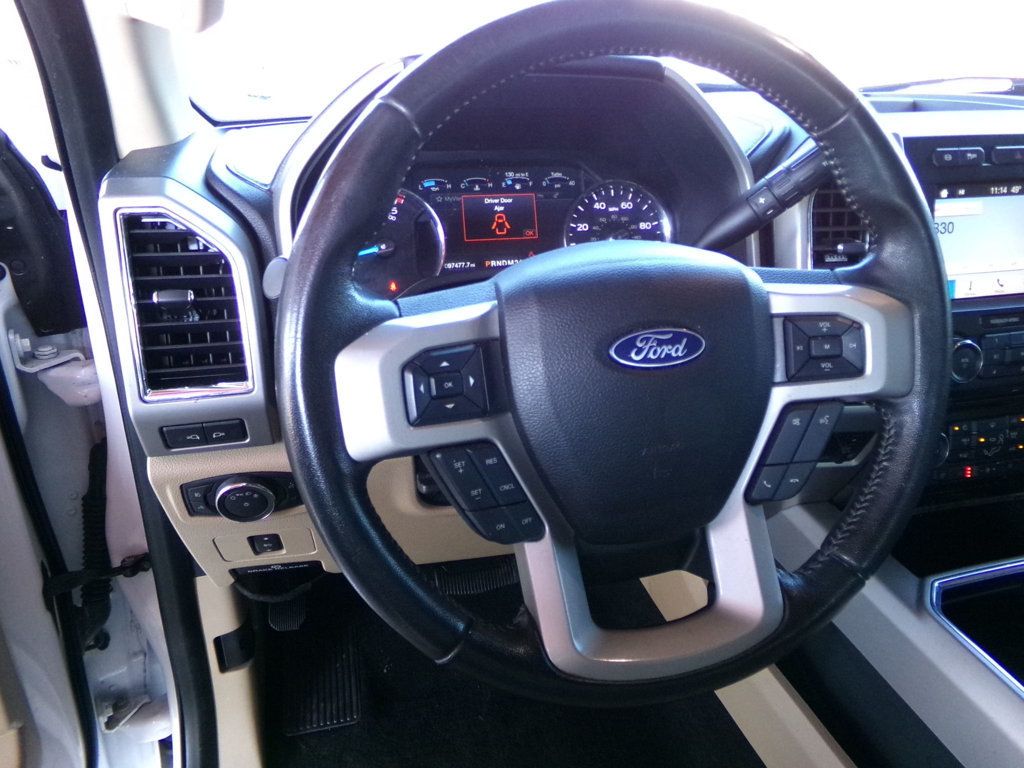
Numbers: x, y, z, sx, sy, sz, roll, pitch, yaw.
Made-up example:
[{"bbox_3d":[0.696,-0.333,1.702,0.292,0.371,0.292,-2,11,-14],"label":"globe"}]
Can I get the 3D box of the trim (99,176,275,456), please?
[{"bbox_3d":[-0.234,-0.049,0.524,0.100,0.197,0.045,-5,6,-13],"label":"trim"}]

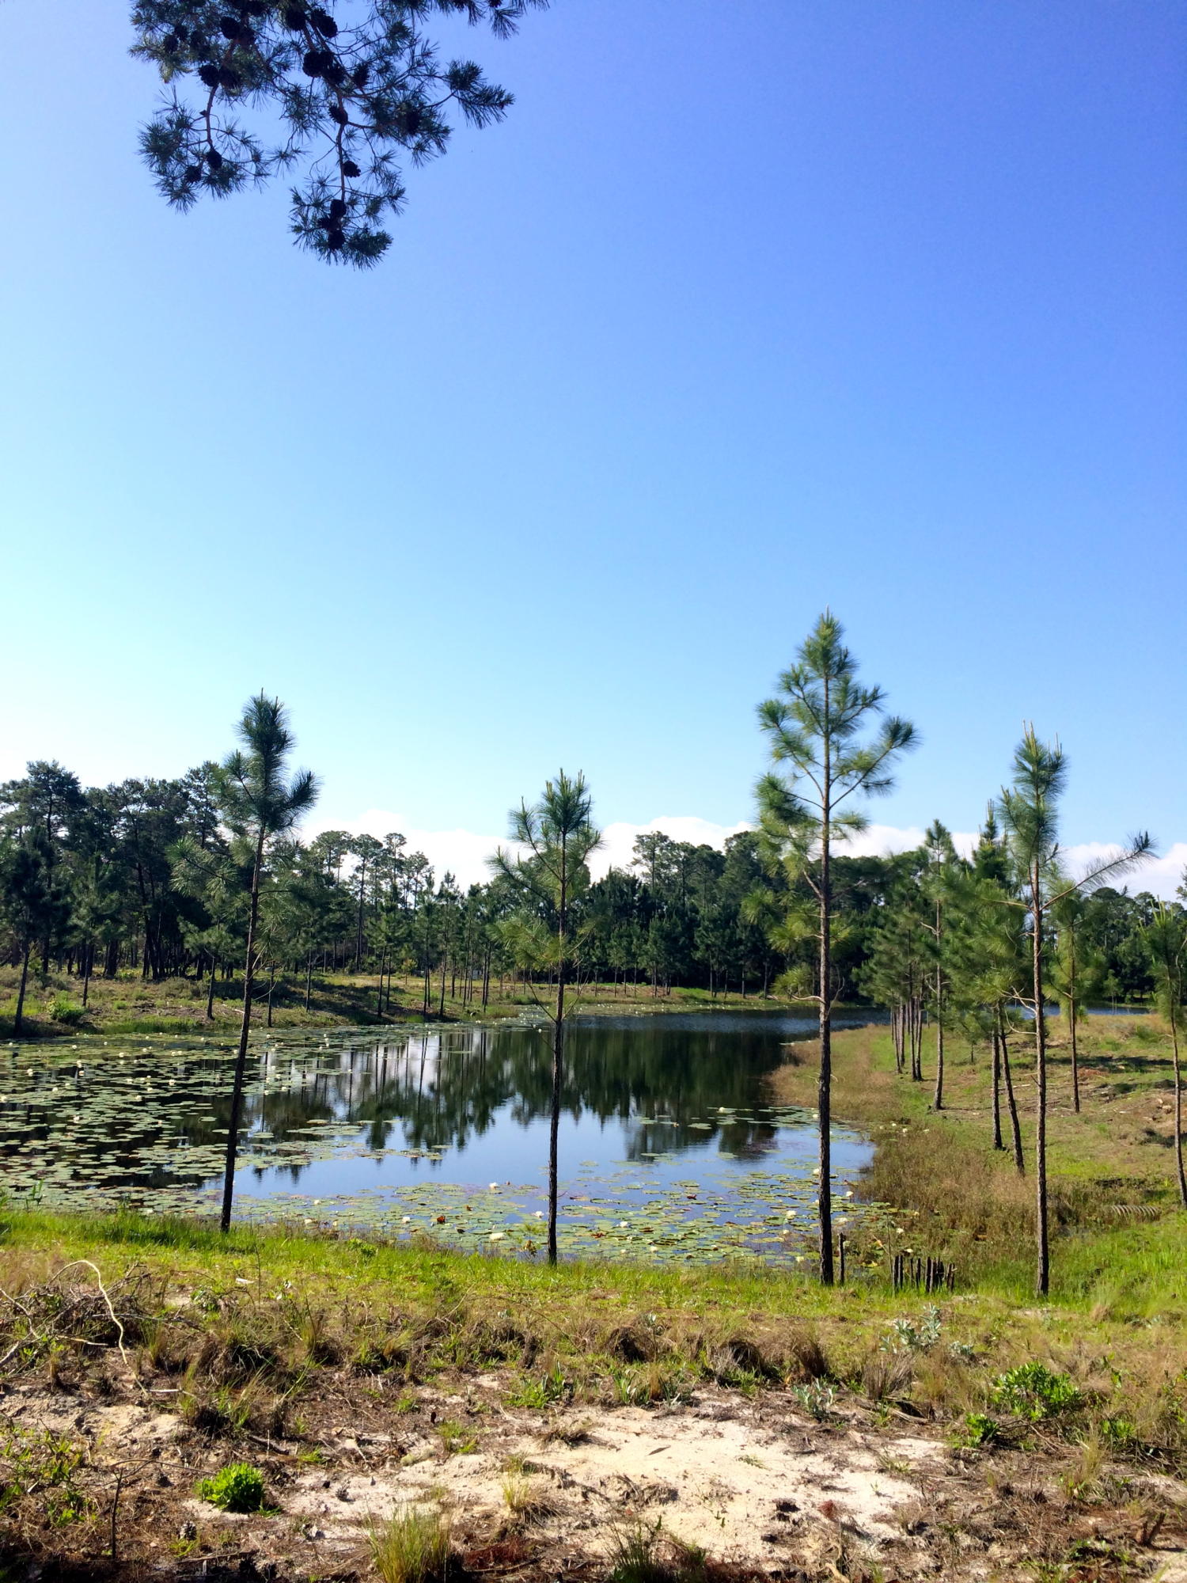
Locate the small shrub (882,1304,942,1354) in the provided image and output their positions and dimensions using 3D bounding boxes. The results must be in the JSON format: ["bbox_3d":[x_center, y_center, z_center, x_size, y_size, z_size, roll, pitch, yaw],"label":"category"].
[{"bbox_3d":[2.006,3.397,8.692,0.355,0.273,0.319,1,-7,0],"label":"small shrub"}]

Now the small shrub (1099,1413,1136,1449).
[{"bbox_3d":[2.419,2.958,6.362,0.163,0.135,0.146,1,-7,0],"label":"small shrub"}]

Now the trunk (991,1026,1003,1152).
[{"bbox_3d":[6.106,4.478,20.720,0.110,1.815,0.110,0,-7,0],"label":"trunk"}]

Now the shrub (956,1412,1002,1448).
[{"bbox_3d":[1.739,2.896,6.242,0.197,0.131,0.177,1,-7,0],"label":"shrub"}]

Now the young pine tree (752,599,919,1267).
[{"bbox_3d":[2.319,1.417,13.187,1.488,6.391,1.500,1,-7,0],"label":"young pine tree"}]

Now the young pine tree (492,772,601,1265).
[{"bbox_3d":[-0.432,2.252,13.944,1.083,4.892,1.100,1,-7,0],"label":"young pine tree"}]

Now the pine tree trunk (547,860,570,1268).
[{"bbox_3d":[-0.342,2.694,13.890,0.100,4.005,0.100,1,-7,0],"label":"pine tree trunk"}]

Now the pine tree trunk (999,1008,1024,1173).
[{"bbox_3d":[5.625,4.026,18.528,0.110,2.174,0.110,-5,-7,-1],"label":"pine tree trunk"}]

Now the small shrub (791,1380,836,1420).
[{"bbox_3d":[1.065,2.939,6.643,0.204,0.163,0.183,1,-7,0],"label":"small shrub"}]

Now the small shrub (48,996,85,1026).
[{"bbox_3d":[-18.069,7.532,47.231,1.168,0.876,1.051,1,-7,0],"label":"small shrub"}]

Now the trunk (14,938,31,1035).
[{"bbox_3d":[-19.231,6.591,46.178,0.180,3.135,0.180,2,-7,0],"label":"trunk"}]

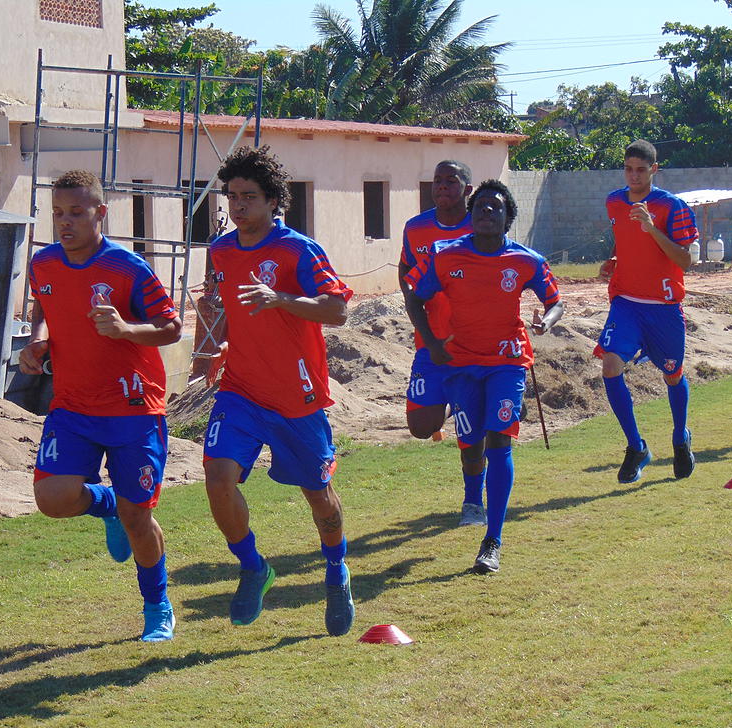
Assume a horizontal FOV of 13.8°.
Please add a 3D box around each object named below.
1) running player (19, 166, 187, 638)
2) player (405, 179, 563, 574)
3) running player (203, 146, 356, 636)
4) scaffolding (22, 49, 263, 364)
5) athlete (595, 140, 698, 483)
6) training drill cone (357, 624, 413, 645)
[{"bbox_3d":[-0.952,0.145,10.850,0.570,1.690,0.750,1,4,30],"label":"running player"},{"bbox_3d":[0.503,0.053,12.850,0.630,1.670,0.750,-1,3,10],"label":"player"},{"bbox_3d":[-0.304,0.098,10.750,0.560,1.740,0.750,1,4,30],"label":"running player"},{"bbox_3d":[-1.959,-1.195,26.300,1.500,3.000,1.880,5,3,14],"label":"scaffolding"},{"bbox_3d":[1.483,-0.278,16.000,0.560,1.790,0.720,1,4,30],"label":"athlete"},{"bbox_3d":[0.069,0.953,10.680,0.197,0.052,0.197,-1,3,0],"label":"training drill cone"}]

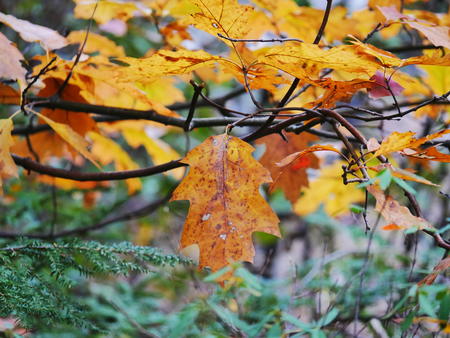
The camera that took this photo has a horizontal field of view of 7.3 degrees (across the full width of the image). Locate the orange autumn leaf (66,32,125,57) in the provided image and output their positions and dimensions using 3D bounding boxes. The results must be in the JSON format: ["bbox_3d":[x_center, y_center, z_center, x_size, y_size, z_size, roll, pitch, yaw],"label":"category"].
[{"bbox_3d":[-0.139,-0.135,3.800,0.067,0.028,0.050,0,5,0],"label":"orange autumn leaf"}]

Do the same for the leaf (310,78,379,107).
[{"bbox_3d":[0.118,-0.075,3.530,0.066,0.030,0.050,0,5,0],"label":"leaf"}]

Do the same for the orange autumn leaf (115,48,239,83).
[{"bbox_3d":[-0.047,-0.102,3.500,0.117,0.034,0.065,0,5,0],"label":"orange autumn leaf"}]

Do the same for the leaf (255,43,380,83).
[{"bbox_3d":[0.093,-0.105,3.500,0.125,0.040,0.065,0,5,0],"label":"leaf"}]

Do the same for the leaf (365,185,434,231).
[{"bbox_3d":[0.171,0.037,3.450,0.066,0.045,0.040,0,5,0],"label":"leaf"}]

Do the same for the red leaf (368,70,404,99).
[{"bbox_3d":[0.168,-0.088,3.700,0.040,0.029,0.035,0,5,0],"label":"red leaf"}]

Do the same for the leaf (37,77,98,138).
[{"bbox_3d":[-0.167,-0.066,3.750,0.066,0.064,0.040,0,5,0],"label":"leaf"}]

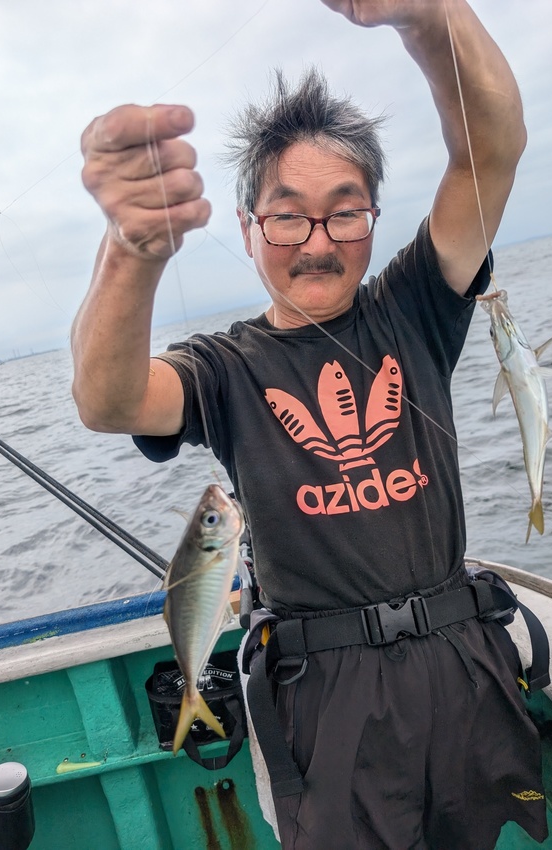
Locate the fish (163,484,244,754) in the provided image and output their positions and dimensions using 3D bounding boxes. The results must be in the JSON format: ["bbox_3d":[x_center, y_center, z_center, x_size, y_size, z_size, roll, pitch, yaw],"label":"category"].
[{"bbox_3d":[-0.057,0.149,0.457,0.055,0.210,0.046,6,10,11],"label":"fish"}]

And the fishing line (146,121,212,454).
[{"bbox_3d":[-0.067,-0.092,0.419,0.012,0.233,0.012,-9,9,2],"label":"fishing line"}]

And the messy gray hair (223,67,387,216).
[{"bbox_3d":[0.035,-0.335,0.705,0.190,0.175,0.185,-8,20,-5],"label":"messy gray hair"}]

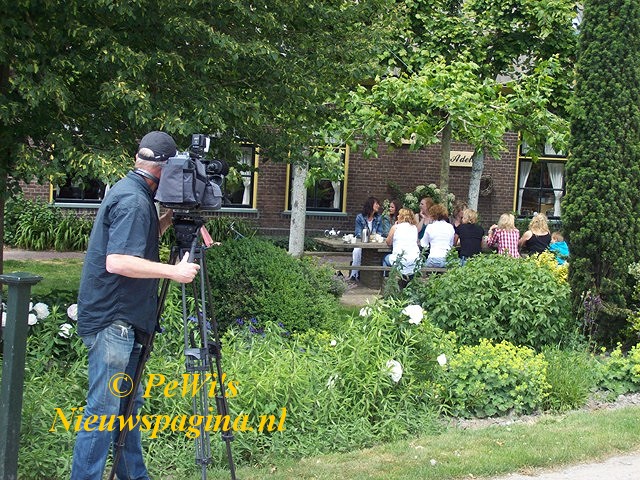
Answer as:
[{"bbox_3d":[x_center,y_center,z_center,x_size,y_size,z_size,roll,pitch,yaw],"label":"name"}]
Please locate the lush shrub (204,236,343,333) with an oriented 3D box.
[{"bbox_3d":[-0.424,0.442,11.800,1.280,0.980,1.200,3,3,0],"label":"lush shrub"}]

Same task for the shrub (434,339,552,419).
[{"bbox_3d":[1.233,0.977,9.200,0.800,0.500,0.720,3,3,0],"label":"shrub"}]

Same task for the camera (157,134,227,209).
[{"bbox_3d":[-0.635,-0.334,6.400,0.210,0.355,0.430,4,3,29],"label":"camera"}]

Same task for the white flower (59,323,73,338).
[{"bbox_3d":[-1.590,0.570,8.100,0.095,0.095,0.090,3,3,0],"label":"white flower"}]

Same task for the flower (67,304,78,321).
[{"bbox_3d":[-1.552,0.459,8.200,0.105,0.105,0.100,3,3,0],"label":"flower"}]

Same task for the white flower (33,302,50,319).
[{"bbox_3d":[-1.761,0.450,8.200,0.105,0.100,0.100,3,3,0],"label":"white flower"}]

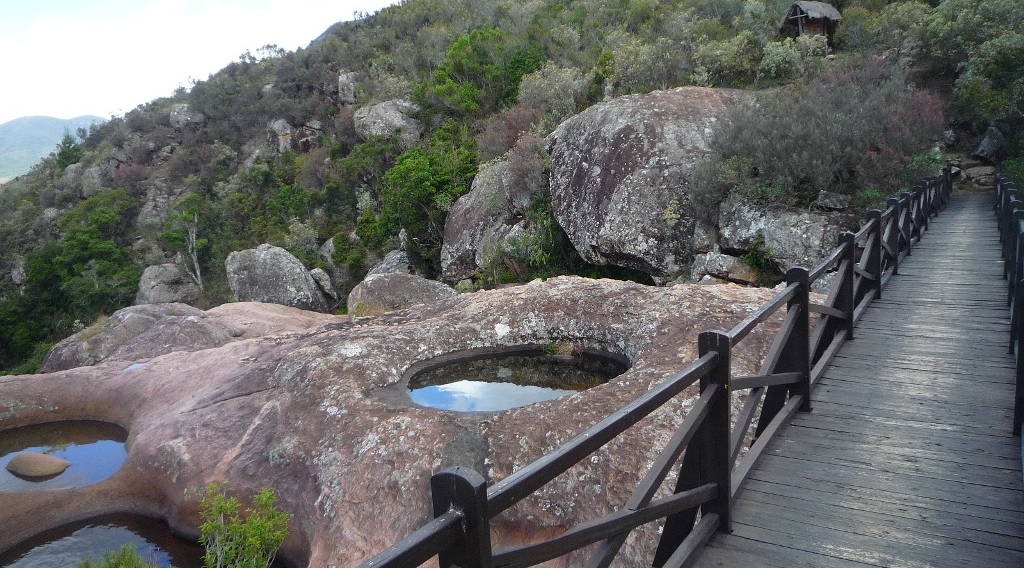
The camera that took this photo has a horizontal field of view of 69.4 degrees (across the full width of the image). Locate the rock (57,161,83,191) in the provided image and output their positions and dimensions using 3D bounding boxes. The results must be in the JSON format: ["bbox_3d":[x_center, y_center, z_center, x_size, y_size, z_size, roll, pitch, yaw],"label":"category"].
[{"bbox_3d":[-27.525,-6.687,46.000,1.585,1.991,1.700,-8,9,-30],"label":"rock"}]

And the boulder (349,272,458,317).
[{"bbox_3d":[-2.350,0.225,15.800,2.200,1.100,1.700,-4,6,-9],"label":"boulder"}]

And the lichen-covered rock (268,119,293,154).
[{"bbox_3d":[-12.156,-7.726,39.000,1.344,2.004,1.500,-6,8,-16],"label":"lichen-covered rock"}]

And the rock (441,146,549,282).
[{"bbox_3d":[-0.461,-1.780,19.500,2.791,3.692,2.800,-4,7,-1],"label":"rock"}]

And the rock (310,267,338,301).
[{"bbox_3d":[-5.146,0.056,20.300,0.850,1.000,0.850,-4,7,-14],"label":"rock"}]

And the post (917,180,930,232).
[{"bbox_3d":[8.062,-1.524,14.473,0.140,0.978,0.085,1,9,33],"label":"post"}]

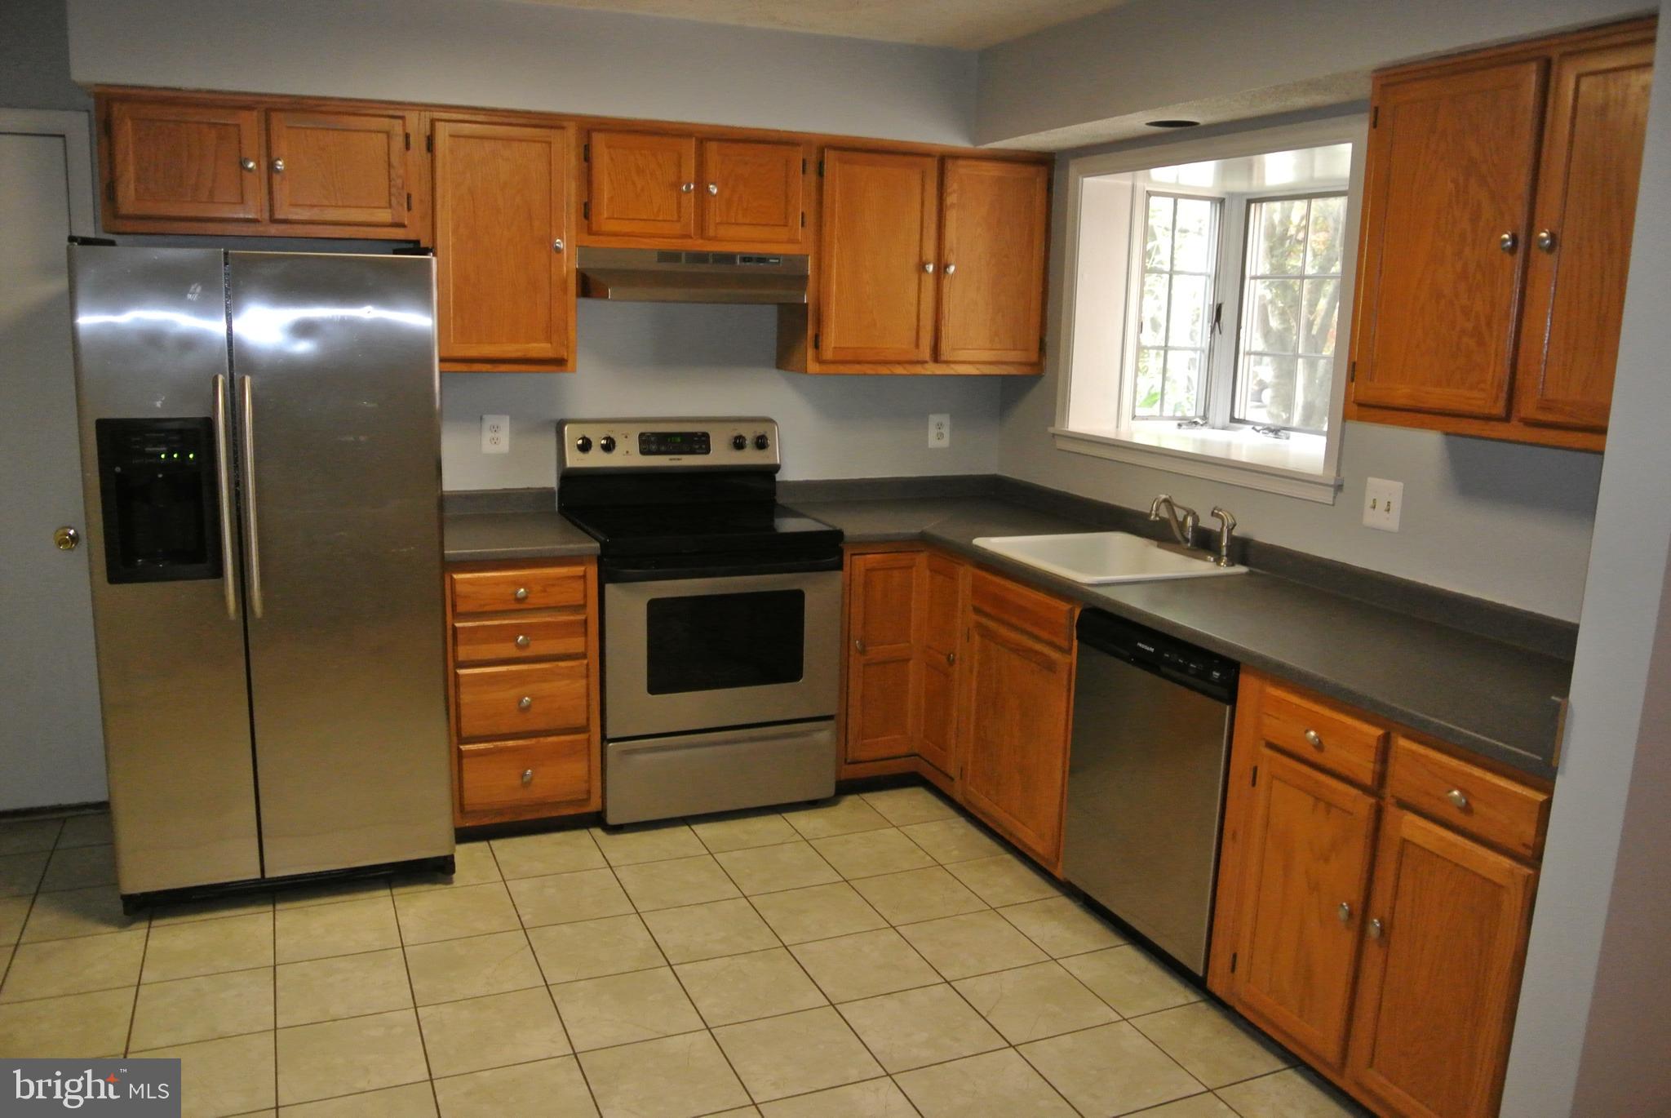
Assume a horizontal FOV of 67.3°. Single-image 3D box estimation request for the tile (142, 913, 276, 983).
[{"bbox_3d":[-1.532,0.958,3.082,0.302,0.012,0.302,-3,11,-23],"label":"tile"}]

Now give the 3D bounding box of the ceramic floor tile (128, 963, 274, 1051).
[{"bbox_3d":[-1.417,1.012,2.820,0.301,0.010,0.301,-3,12,-23],"label":"ceramic floor tile"}]

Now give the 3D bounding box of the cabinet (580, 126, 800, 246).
[{"bbox_3d":[-0.477,-1.167,4.001,0.762,0.372,0.333,-3,12,-23],"label":"cabinet"}]

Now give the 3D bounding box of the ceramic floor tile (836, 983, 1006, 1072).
[{"bbox_3d":[0.194,1.061,2.843,0.300,0.010,0.300,-3,11,-23],"label":"ceramic floor tile"}]

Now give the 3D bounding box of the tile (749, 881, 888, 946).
[{"bbox_3d":[-0.045,0.958,3.391,0.300,0.010,0.300,-3,11,-23],"label":"tile"}]

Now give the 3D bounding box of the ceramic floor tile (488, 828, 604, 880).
[{"bbox_3d":[-0.855,0.886,3.740,0.305,0.012,0.295,-3,12,-23],"label":"ceramic floor tile"}]

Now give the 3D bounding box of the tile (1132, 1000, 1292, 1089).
[{"bbox_3d":[0.866,1.105,2.861,0.280,0.012,0.305,-3,12,-23],"label":"tile"}]

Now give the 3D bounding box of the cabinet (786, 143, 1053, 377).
[{"bbox_3d":[0.281,-1.025,4.396,0.916,0.753,0.328,-3,12,-23],"label":"cabinet"}]

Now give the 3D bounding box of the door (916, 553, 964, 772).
[{"bbox_3d":[0.322,0.338,4.004,0.025,0.692,0.275,-3,11,-23],"label":"door"}]

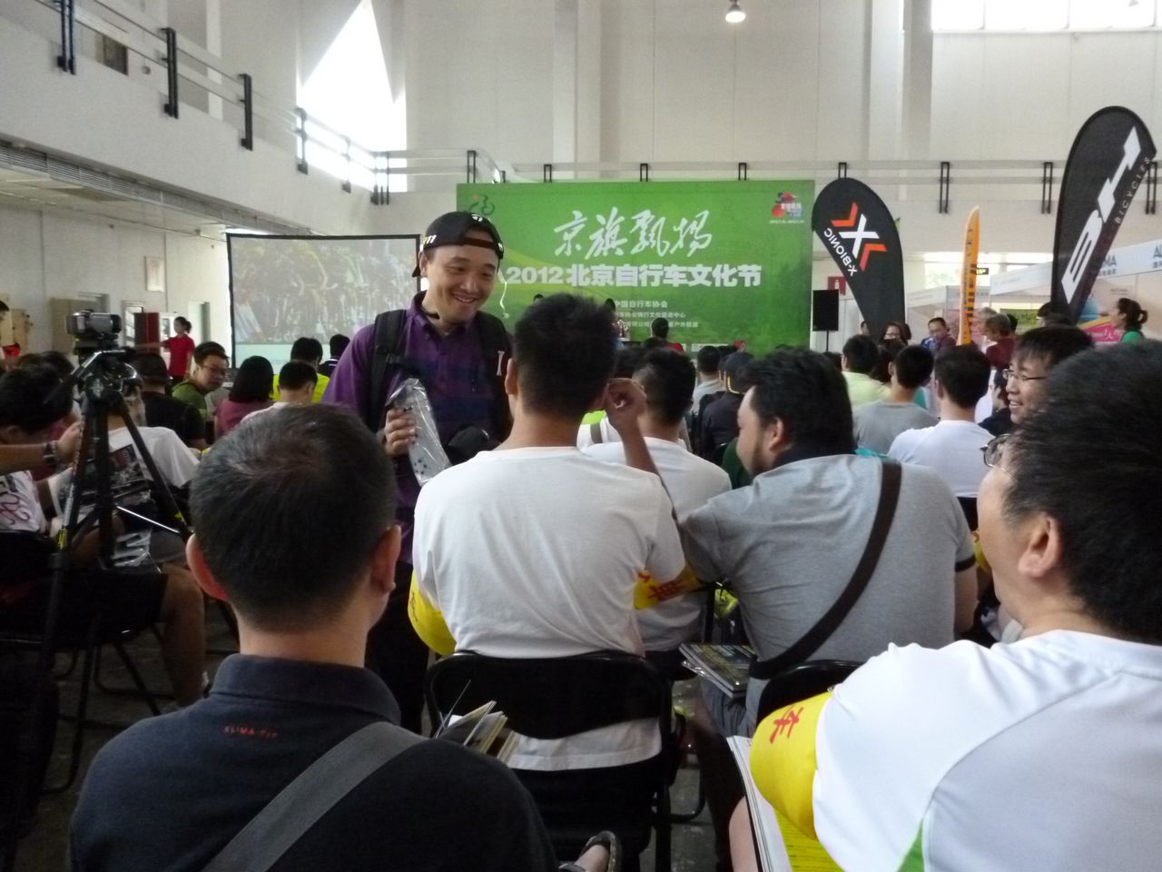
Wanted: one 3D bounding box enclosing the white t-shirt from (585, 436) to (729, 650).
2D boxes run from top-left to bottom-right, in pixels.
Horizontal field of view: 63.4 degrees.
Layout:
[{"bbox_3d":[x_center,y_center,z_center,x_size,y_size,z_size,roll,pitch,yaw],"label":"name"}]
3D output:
[{"bbox_3d":[0.210,0.294,2.713,0.470,0.610,0.300,-1,5,-8],"label":"white t-shirt"}]

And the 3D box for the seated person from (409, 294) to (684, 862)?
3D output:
[{"bbox_3d":[-0.060,0.426,1.901,0.520,1.380,0.750,0,5,0],"label":"seated person"}]

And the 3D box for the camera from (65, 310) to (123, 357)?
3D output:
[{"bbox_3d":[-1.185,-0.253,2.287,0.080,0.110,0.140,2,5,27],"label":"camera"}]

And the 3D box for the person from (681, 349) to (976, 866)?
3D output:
[{"bbox_3d":[0.460,0.469,1.925,0.580,1.290,0.820,-1,5,-14],"label":"person"}]

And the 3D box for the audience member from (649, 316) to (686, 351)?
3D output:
[{"bbox_3d":[0.800,-0.350,9.503,0.480,1.680,0.320,0,5,5],"label":"audience member"}]

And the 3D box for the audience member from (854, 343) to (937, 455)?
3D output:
[{"bbox_3d":[1.460,0.251,4.335,0.480,1.330,0.700,0,5,-2],"label":"audience member"}]

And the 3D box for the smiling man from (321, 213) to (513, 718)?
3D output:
[{"bbox_3d":[-0.380,0.292,2.181,0.500,1.600,0.420,-2,5,-25],"label":"smiling man"}]

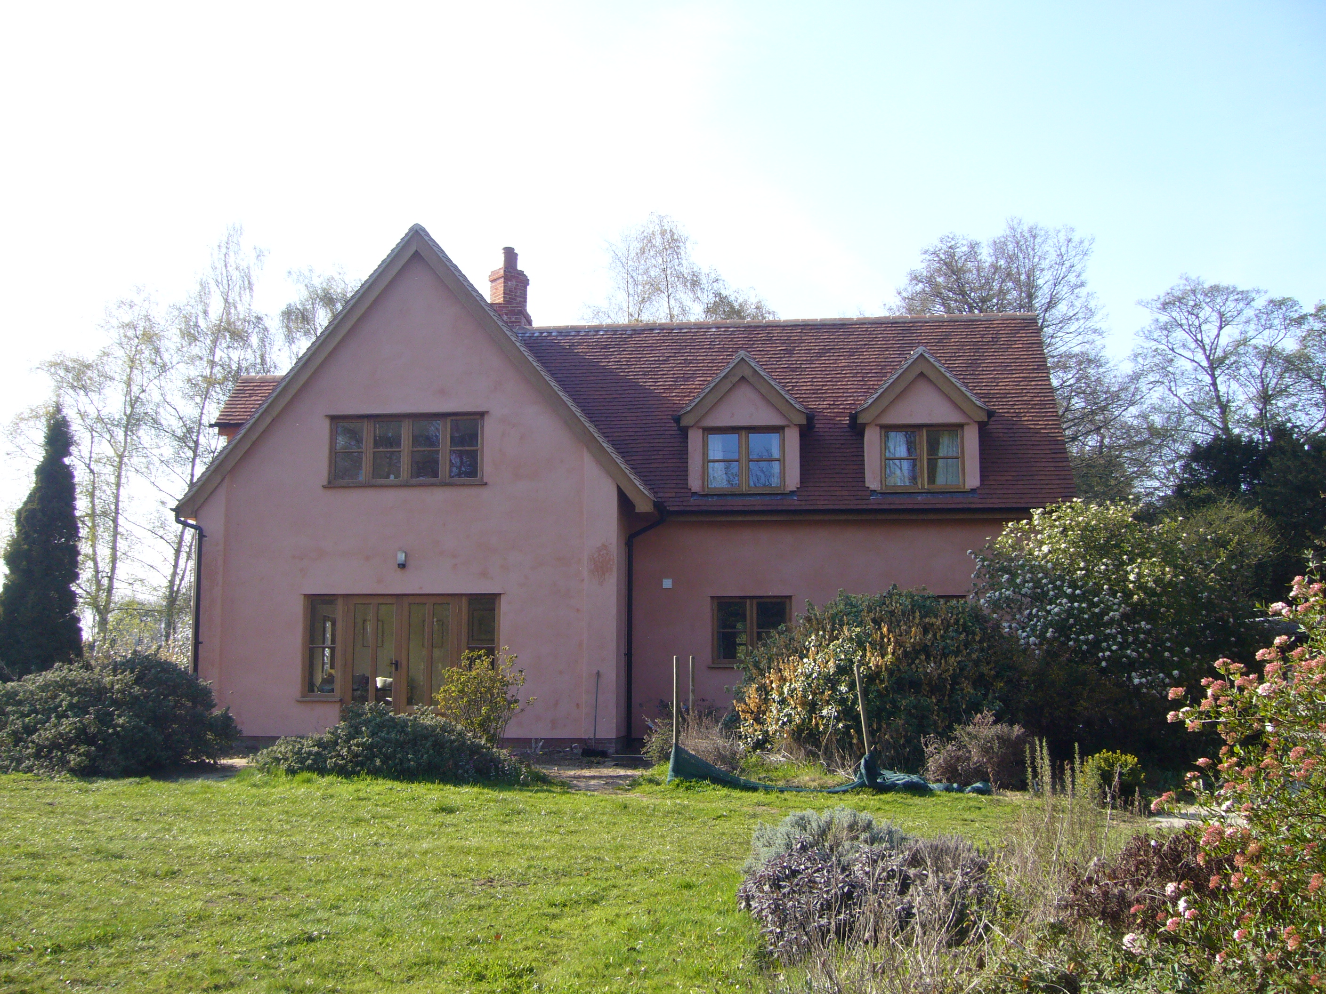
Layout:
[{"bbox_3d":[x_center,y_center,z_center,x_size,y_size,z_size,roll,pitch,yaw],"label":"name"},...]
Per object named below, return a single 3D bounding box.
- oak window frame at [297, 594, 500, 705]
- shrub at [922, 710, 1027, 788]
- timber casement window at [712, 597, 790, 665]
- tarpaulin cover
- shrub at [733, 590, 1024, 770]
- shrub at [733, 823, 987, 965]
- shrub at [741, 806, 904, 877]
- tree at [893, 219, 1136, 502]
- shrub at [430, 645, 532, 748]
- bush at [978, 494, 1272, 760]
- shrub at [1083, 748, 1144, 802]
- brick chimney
[{"bbox_3d":[-3.867,2.272,19.509,3.028,1.720,0.140,-1,-6,6],"label":"oak window frame"},{"bbox_3d":[3.460,2.813,14.895,1.190,0.840,1.100,-1,-7,6],"label":"shrub"},{"bbox_3d":[1.354,2.059,20.573,1.200,1.060,0.120,-1,-7,6],"label":"timber casement window"},{"bbox_3d":[1.799,3.009,14.986,3.640,0.470,0.750,-2,-7,15],"label":"tarpaulin cover"},{"bbox_3d":[2.784,2.308,17.200,3.622,2.233,2.800,-1,-6,6],"label":"shrub"},{"bbox_3d":[1.036,2.025,6.895,1.330,0.600,1.150,-1,-7,6],"label":"shrub"},{"bbox_3d":[0.987,2.178,8.148,1.050,0.570,0.900,-1,-7,6],"label":"shrub"},{"bbox_3d":[9.126,-0.985,34.000,6.147,12.565,6.147,-1,-6,6],"label":"tree"},{"bbox_3d":[-2.371,2.703,17.400,1.291,1.484,1.200,-1,-6,6],"label":"shrub"},{"bbox_3d":[5.760,1.688,16.700,3.481,3.358,2.959,-1,-6,6],"label":"bush"},{"bbox_3d":[4.413,2.713,13.100,0.597,0.509,0.567,-1,-6,6],"label":"shrub"},{"bbox_3d":[-2.857,-3.833,24.887,0.720,1.650,0.720,-1,-7,6],"label":"brick chimney"}]

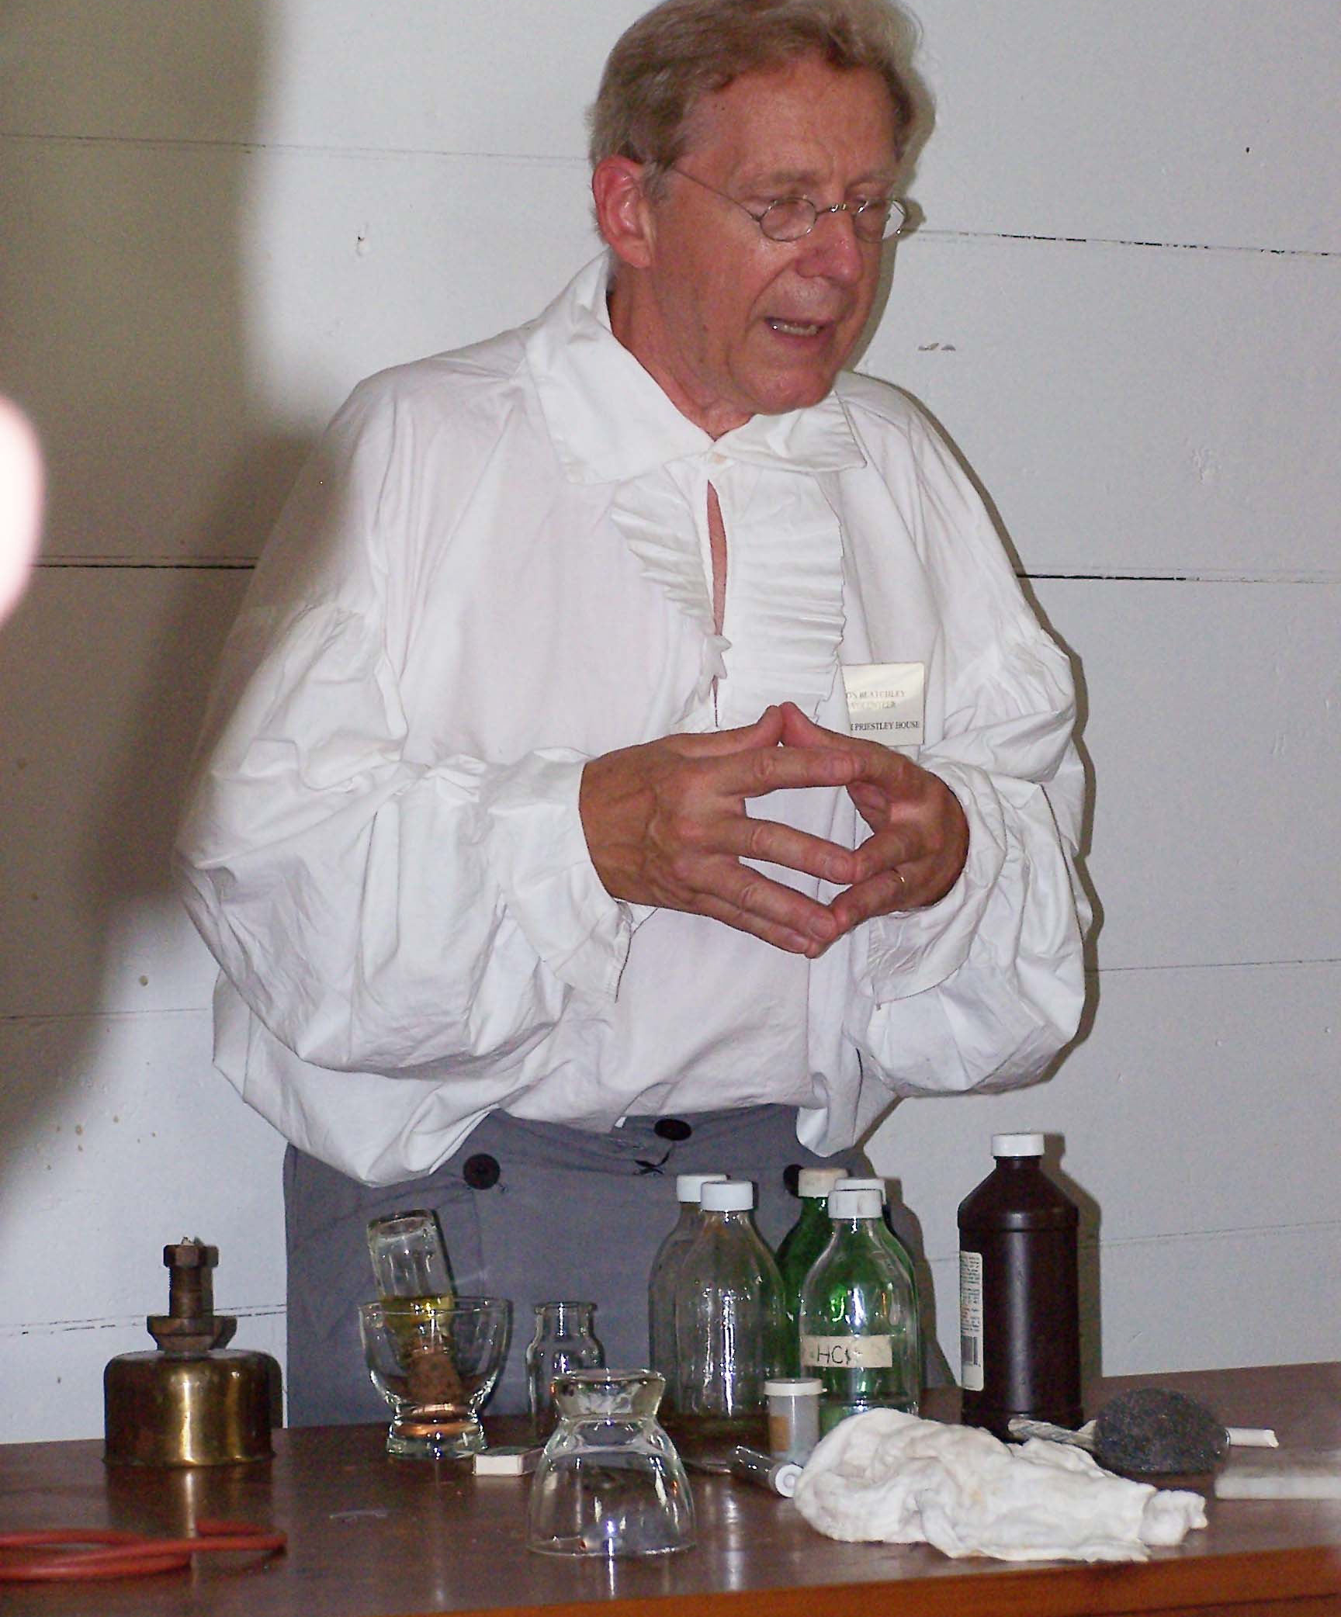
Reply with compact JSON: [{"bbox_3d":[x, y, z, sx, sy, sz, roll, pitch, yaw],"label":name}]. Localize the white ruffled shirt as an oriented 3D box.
[{"bbox_3d":[-0.024,-0.053,3.700,0.540,0.570,0.380,-1,1,-23],"label":"white ruffled shirt"}]

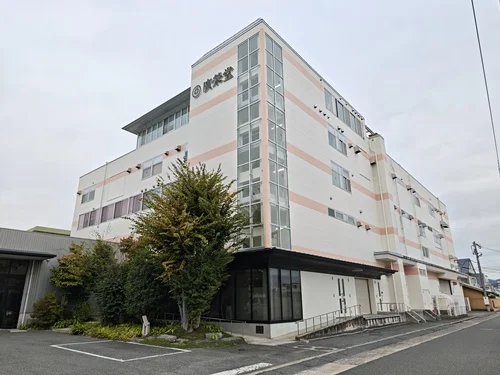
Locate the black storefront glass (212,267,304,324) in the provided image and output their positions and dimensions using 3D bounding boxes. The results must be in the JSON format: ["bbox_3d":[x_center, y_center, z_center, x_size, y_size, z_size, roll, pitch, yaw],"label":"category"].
[{"bbox_3d":[0.233,5.675,17.542,4.110,2.429,2.737,-16,-24,38],"label":"black storefront glass"}]

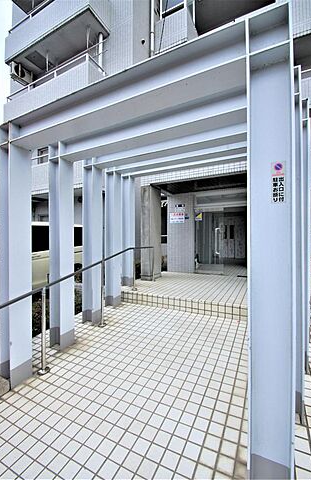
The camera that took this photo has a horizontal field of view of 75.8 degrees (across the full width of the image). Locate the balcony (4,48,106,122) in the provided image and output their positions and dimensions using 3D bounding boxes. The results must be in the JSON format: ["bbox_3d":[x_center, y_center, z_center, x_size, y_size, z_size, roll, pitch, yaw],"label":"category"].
[{"bbox_3d":[-3.880,-5.180,7.640,4.500,1.180,1.000,0,0,26],"label":"balcony"}]

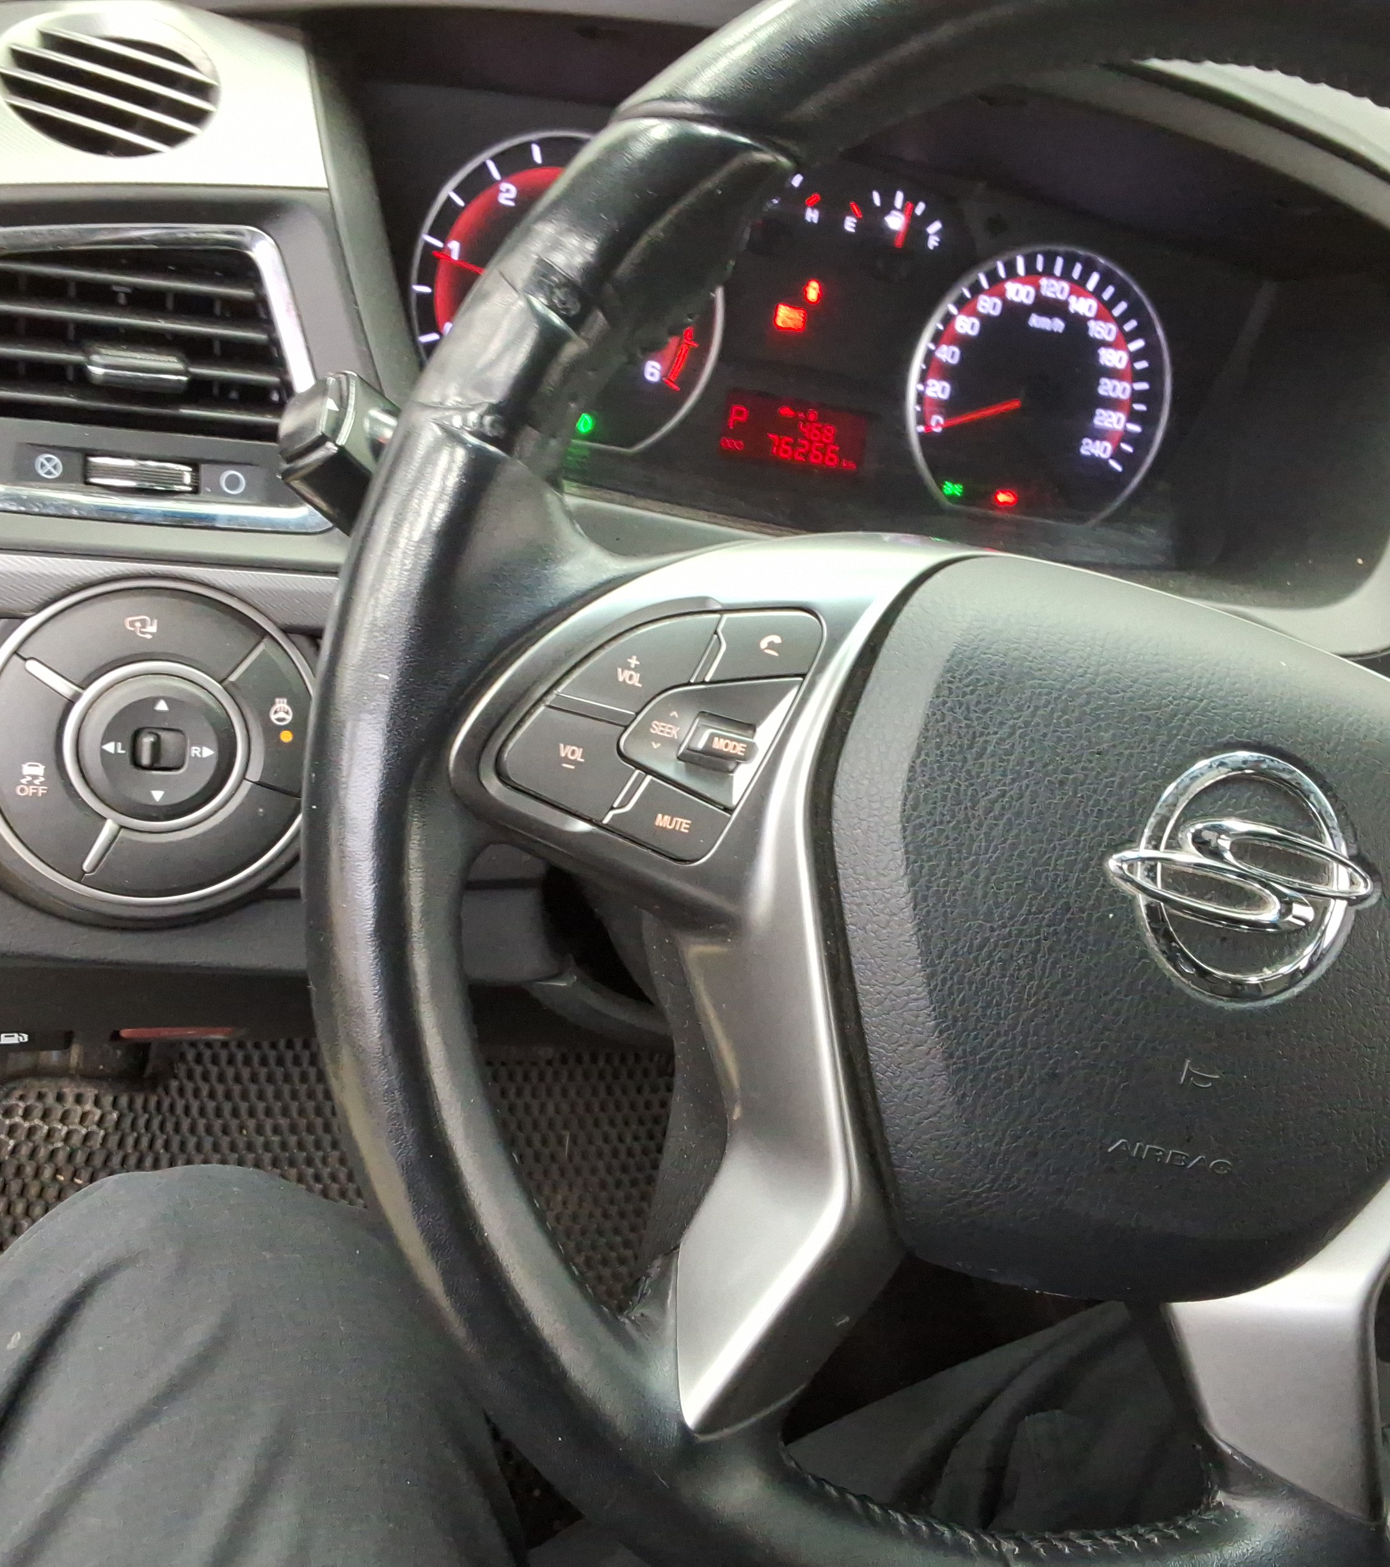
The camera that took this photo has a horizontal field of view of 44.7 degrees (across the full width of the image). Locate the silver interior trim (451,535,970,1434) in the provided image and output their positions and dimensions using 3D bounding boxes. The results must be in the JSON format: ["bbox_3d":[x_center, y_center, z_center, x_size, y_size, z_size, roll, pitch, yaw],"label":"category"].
[{"bbox_3d":[0.001,0.039,0.339,0.112,0.184,0.044,6,5,-17],"label":"silver interior trim"}]

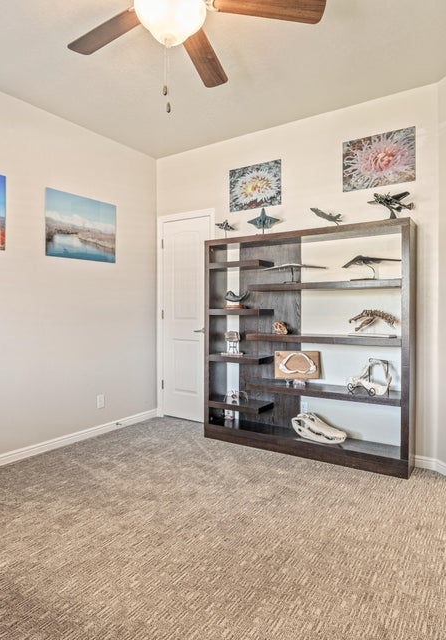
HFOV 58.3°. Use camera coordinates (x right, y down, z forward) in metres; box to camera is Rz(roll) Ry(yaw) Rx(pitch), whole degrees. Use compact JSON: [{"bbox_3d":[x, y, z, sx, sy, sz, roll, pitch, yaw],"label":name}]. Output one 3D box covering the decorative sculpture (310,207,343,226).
[{"bbox_3d":[0.785,-0.768,3.045,0.235,0.169,0.170,0,2,6],"label":"decorative sculpture"}]

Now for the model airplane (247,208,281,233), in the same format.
[{"bbox_3d":[0.343,-0.792,3.330,0.262,0.202,0.310,0,2,7],"label":"model airplane"}]

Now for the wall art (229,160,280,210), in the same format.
[{"bbox_3d":[0.281,-1.192,3.574,0.520,0.386,0.020,1,2,34],"label":"wall art"}]

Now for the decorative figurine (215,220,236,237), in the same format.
[{"bbox_3d":[0.025,-0.776,3.537,0.175,0.159,0.205,0,2,-3],"label":"decorative figurine"}]

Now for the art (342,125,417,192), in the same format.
[{"bbox_3d":[1.155,-1.191,2.989,0.518,0.385,0.020,1,2,34],"label":"art"}]

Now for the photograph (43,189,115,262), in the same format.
[{"bbox_3d":[-1.202,-0.793,3.480,0.020,0.541,0.717,1,2,34],"label":"photograph"}]

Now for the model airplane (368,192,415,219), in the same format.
[{"bbox_3d":[1.176,-0.767,2.793,0.280,0.182,0.370,-1,2,-20],"label":"model airplane"}]

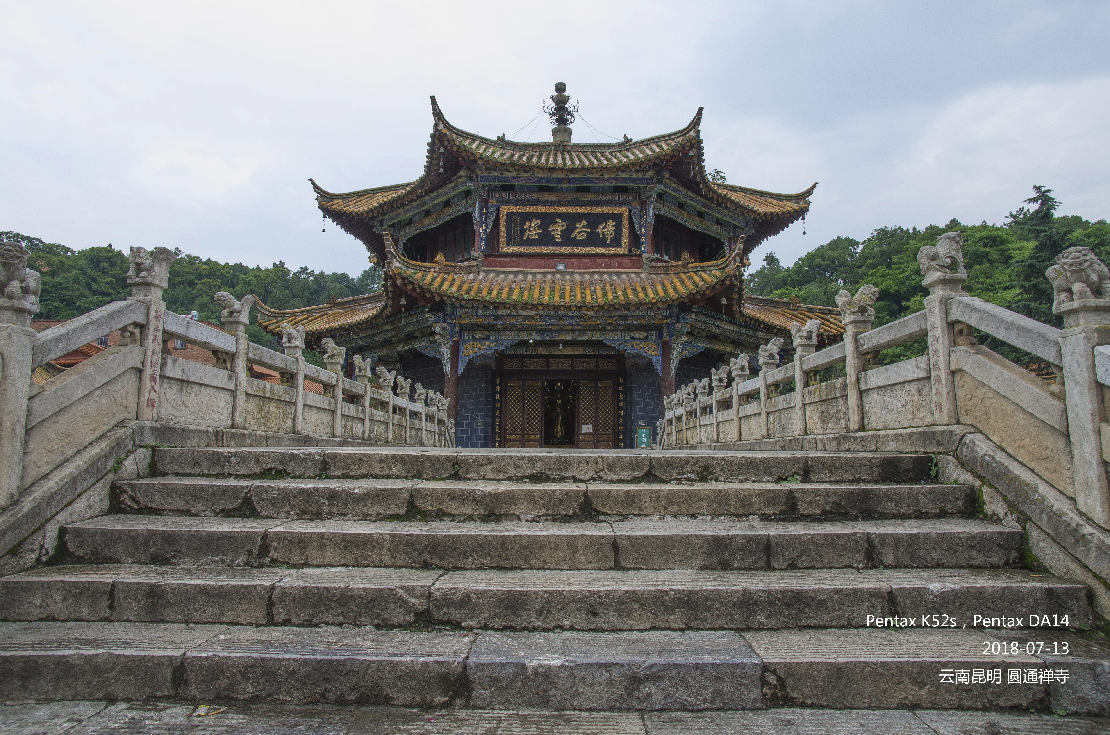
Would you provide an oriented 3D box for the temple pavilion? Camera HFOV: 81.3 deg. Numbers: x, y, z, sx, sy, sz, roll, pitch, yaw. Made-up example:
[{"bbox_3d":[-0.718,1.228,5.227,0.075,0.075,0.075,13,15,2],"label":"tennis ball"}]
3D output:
[{"bbox_3d":[0.311,-3.527,23.439,18.600,14.480,18.400,0,-7,1],"label":"temple pavilion"}]

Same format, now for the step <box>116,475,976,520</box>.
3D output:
[{"bbox_3d":[-0.068,0.713,3.473,4.400,0.176,0.350,0,-7,1],"label":"step"}]

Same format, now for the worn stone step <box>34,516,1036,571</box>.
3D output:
[{"bbox_3d":[-0.073,0.860,3.130,4.400,0.173,0.350,0,-7,1],"label":"worn stone step"}]

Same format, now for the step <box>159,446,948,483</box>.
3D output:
[{"bbox_3d":[-0.064,0.588,3.820,4.400,0.162,0.350,0,-7,1],"label":"step"}]

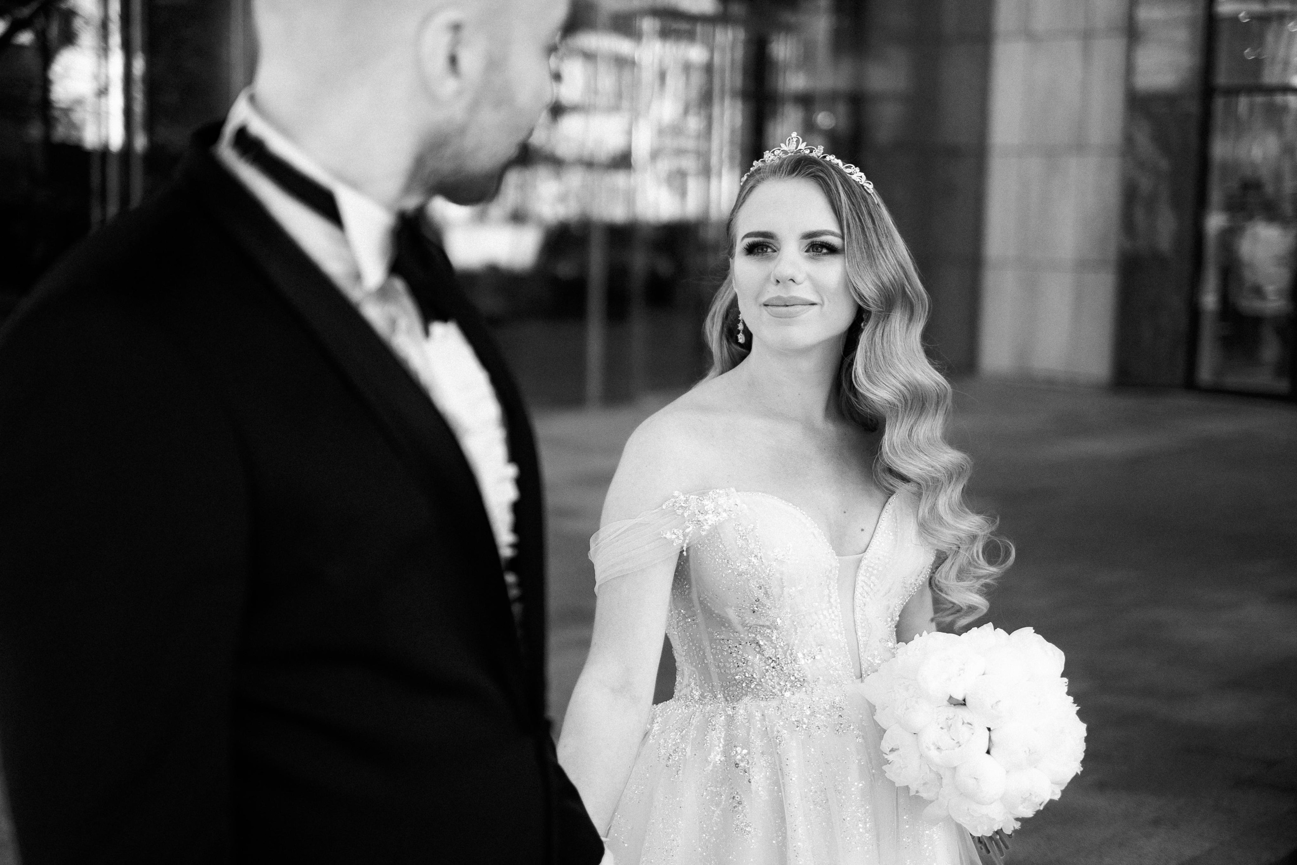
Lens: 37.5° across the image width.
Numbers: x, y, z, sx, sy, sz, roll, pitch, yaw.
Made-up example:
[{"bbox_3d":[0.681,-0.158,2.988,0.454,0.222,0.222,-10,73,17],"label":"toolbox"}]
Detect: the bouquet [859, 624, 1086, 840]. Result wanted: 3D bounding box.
[{"bbox_3d":[0.352,0.335,2.070,0.240,0.240,0.220,1,6,-3],"label":"bouquet"}]

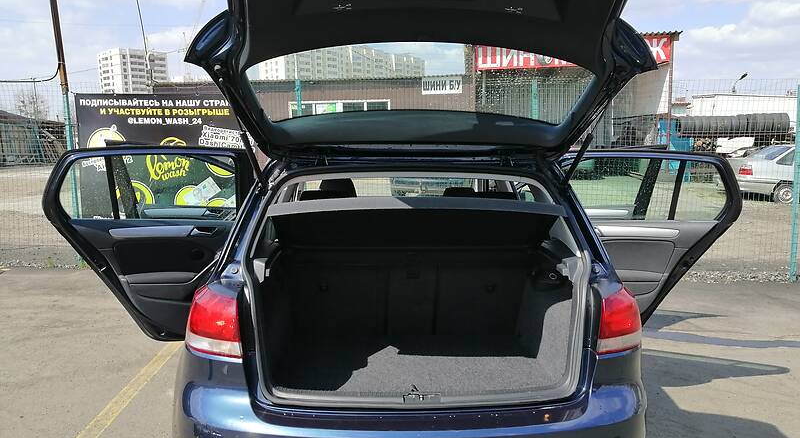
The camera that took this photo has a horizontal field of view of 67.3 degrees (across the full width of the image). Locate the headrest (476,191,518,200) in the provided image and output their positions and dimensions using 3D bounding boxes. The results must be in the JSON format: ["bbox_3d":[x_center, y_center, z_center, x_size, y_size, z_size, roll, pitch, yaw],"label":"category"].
[{"bbox_3d":[0.385,-0.037,2.661,0.260,0.160,0.110,0,10,-3],"label":"headrest"}]

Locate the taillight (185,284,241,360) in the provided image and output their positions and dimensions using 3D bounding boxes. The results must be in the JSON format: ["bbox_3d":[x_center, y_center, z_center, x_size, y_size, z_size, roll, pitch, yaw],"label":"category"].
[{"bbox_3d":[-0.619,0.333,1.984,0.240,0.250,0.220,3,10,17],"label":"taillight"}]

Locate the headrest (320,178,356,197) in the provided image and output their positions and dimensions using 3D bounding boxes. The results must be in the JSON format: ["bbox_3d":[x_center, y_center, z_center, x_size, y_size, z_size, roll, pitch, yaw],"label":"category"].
[{"bbox_3d":[-0.365,-0.152,3.582,0.270,0.200,0.120,0,10,-3],"label":"headrest"}]

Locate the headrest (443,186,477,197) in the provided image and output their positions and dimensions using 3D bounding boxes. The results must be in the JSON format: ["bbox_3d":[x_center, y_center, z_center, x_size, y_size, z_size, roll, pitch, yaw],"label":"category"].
[{"bbox_3d":[0.354,-0.101,3.624,0.270,0.200,0.120,0,10,-3],"label":"headrest"}]

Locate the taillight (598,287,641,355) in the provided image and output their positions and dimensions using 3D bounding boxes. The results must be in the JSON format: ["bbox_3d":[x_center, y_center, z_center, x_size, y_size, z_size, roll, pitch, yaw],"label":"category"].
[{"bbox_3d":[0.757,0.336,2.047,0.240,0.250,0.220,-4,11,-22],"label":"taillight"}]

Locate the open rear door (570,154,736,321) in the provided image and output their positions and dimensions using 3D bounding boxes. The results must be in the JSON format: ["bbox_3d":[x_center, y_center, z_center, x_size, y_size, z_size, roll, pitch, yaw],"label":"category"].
[{"bbox_3d":[1.325,0.137,3.416,1.030,1.070,0.180,4,11,21],"label":"open rear door"}]

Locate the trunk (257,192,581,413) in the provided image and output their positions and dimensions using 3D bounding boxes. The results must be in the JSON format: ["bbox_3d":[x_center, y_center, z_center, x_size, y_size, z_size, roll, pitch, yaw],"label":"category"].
[{"bbox_3d":[0.059,0.265,2.211,1.060,0.600,0.780,0,10,-3],"label":"trunk"}]

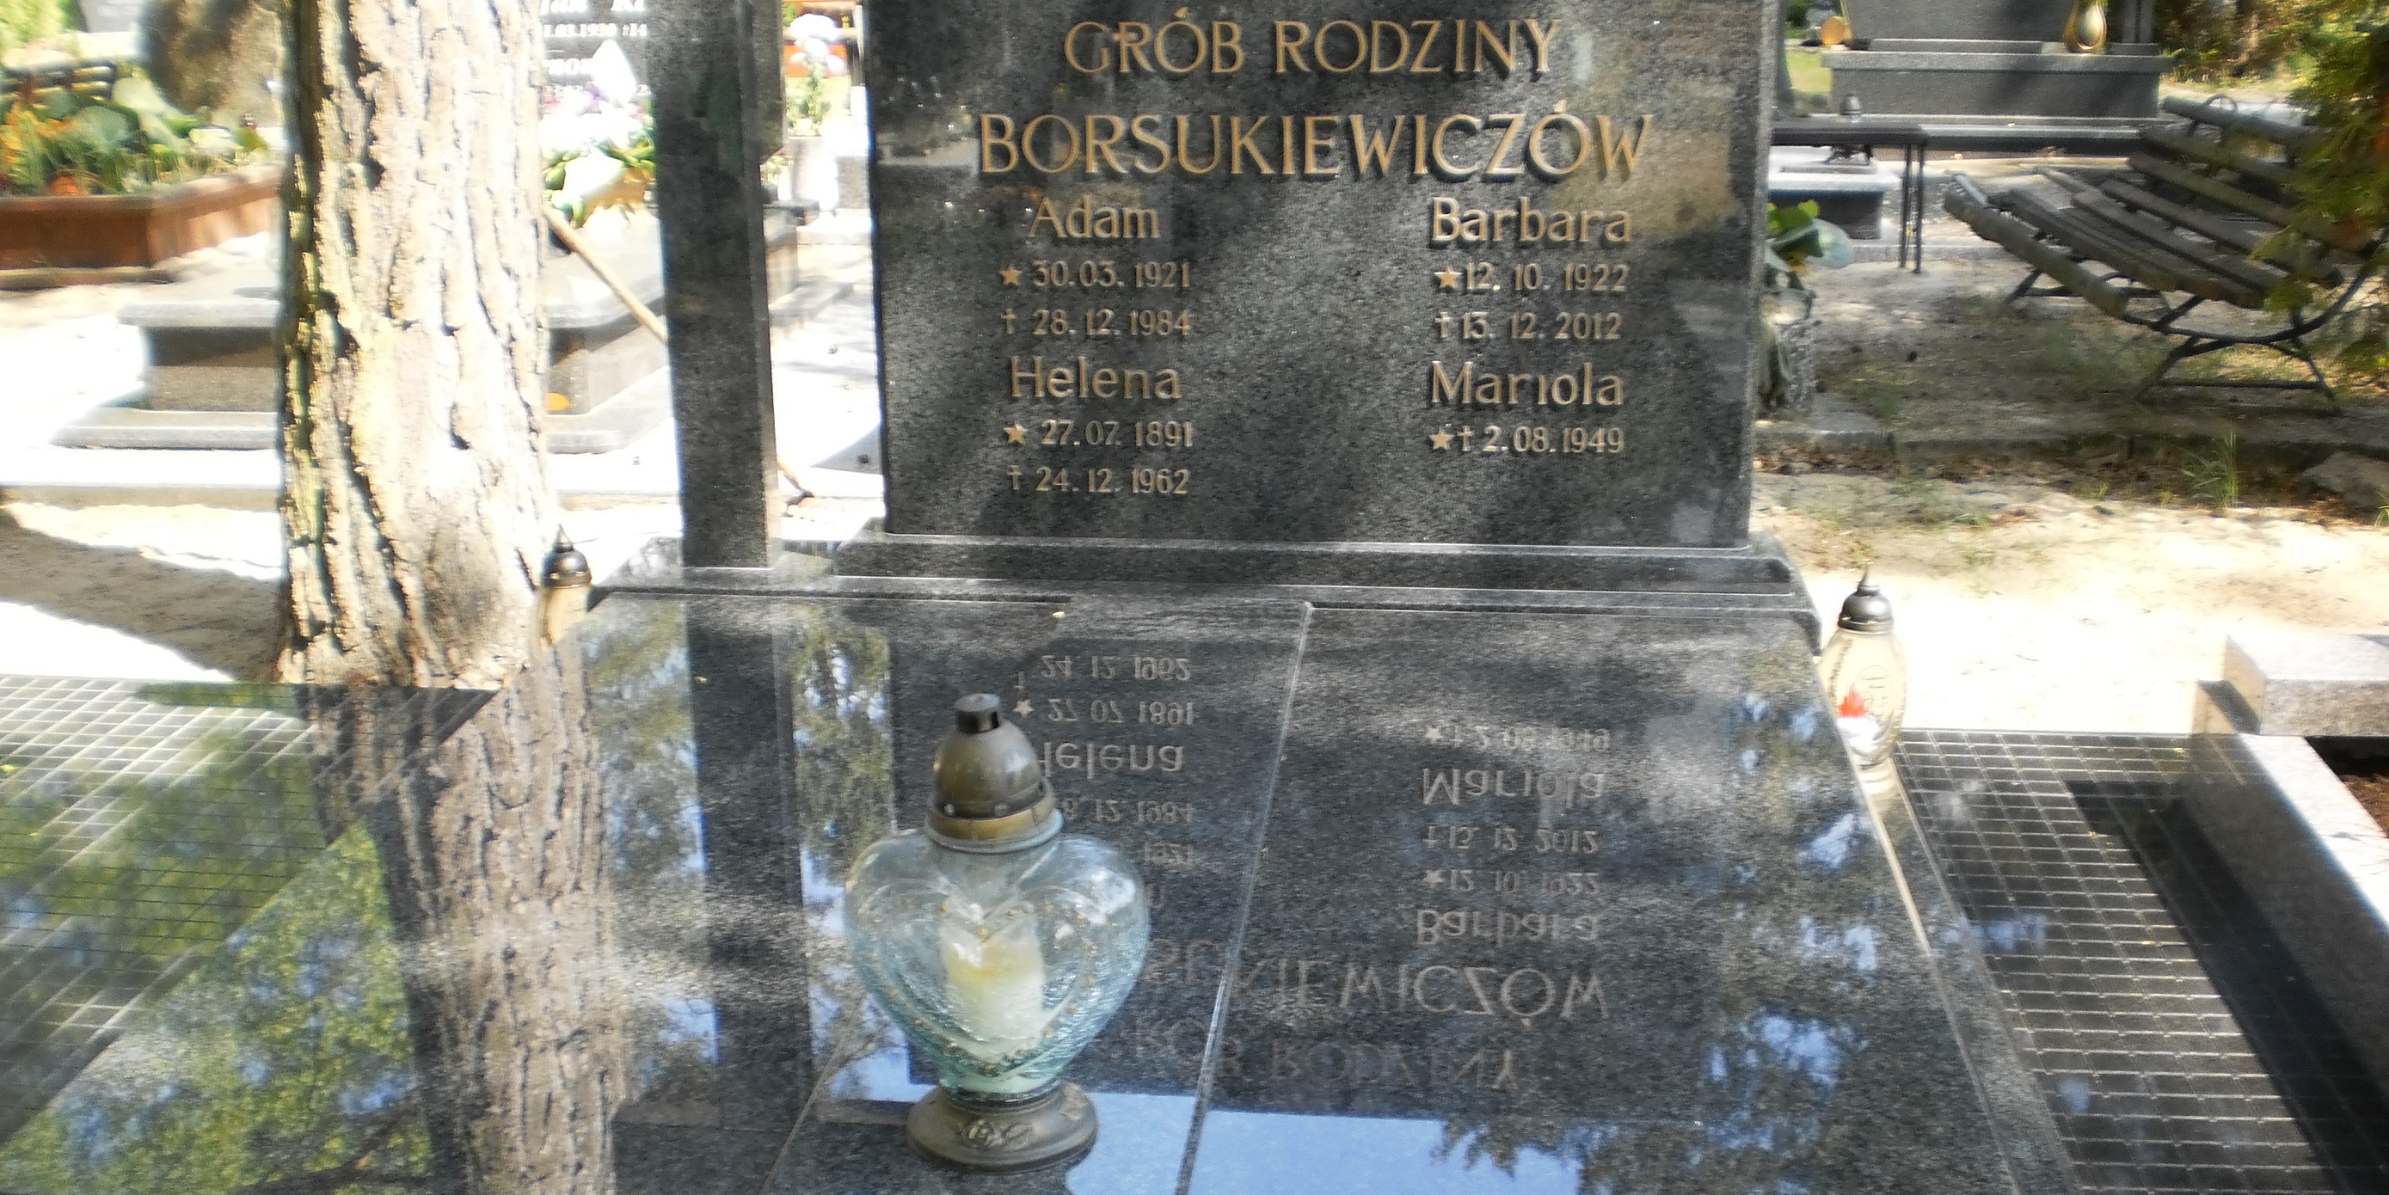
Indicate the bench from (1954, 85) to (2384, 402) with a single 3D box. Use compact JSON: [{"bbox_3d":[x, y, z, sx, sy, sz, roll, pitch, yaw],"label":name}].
[{"bbox_3d":[2.859,-1.091,7.471,0.707,0.683,1.758,0,17,1],"label":"bench"}]

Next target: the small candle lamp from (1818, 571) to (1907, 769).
[{"bbox_3d":[0.856,0.099,3.181,0.114,0.266,0.114,1,18,6],"label":"small candle lamp"}]

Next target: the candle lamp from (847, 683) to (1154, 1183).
[{"bbox_3d":[-0.155,0.248,1.938,0.240,0.367,0.155,1,18,6],"label":"candle lamp"}]

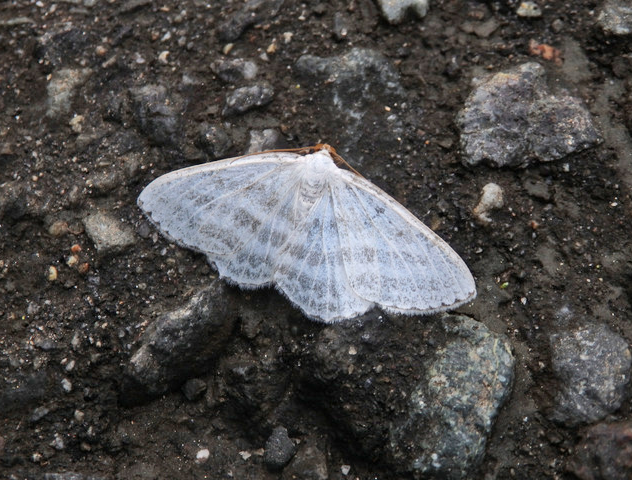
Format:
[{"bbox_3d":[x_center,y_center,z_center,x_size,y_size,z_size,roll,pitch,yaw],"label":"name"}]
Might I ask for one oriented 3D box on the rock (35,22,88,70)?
[{"bbox_3d":[-0.032,-0.024,0.153,0.006,0.003,0.005,0,63,0],"label":"rock"}]

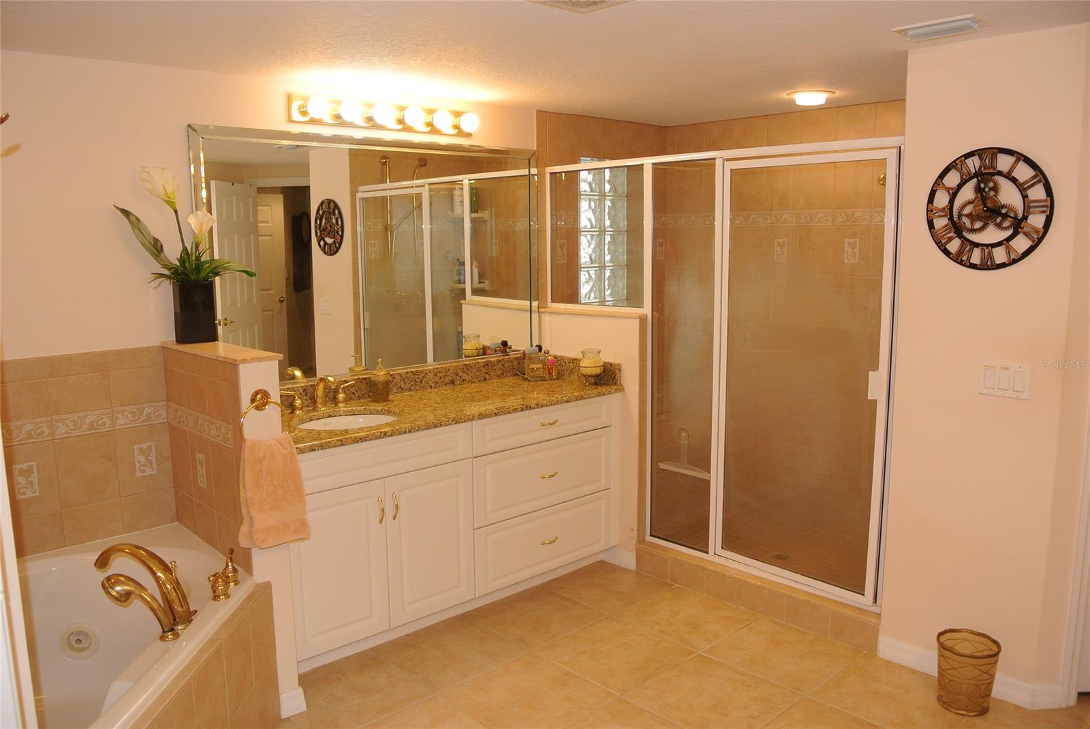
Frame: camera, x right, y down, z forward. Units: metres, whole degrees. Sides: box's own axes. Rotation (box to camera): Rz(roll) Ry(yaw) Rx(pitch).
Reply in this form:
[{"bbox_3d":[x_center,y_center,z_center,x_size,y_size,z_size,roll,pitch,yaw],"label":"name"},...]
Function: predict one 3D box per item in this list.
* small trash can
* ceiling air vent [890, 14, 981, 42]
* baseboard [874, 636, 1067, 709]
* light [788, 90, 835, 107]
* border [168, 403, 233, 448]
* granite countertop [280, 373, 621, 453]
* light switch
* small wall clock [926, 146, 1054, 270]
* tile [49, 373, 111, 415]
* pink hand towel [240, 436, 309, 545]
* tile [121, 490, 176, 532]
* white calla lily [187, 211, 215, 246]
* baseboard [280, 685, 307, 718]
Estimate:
[{"bbox_3d":[1.445,1.060,2.808,0.199,0.220,0.199,0,7,0],"label":"small trash can"},{"bbox_3d":[1.298,-1.084,2.681,0.175,0.040,0.255,-9,11,-42],"label":"ceiling air vent"},{"bbox_3d":[1.596,1.151,3.101,0.621,0.090,0.104,8,12,44],"label":"baseboard"},{"bbox_3d":[1.192,-1.179,3.662,0.200,0.060,0.200,-1,8,0],"label":"light"},{"bbox_3d":[-1.214,0.210,2.877,0.010,0.078,0.620,-8,10,-42],"label":"border"},{"bbox_3d":[-0.472,0.178,3.567,1.762,0.040,0.608,-8,10,-42],"label":"granite countertop"},{"bbox_3d":[1.551,0.054,2.755,0.010,0.115,0.160,-7,10,-43],"label":"light switch"},{"bbox_3d":[1.527,-0.536,2.823,0.405,0.410,0.030,8,12,44],"label":"small wall clock"},{"bbox_3d":[-1.643,0.104,2.898,0.195,0.141,0.010,-8,10,-42],"label":"tile"},{"bbox_3d":[-0.848,0.392,2.556,0.200,0.355,0.080,-8,11,-42],"label":"pink hand towel"},{"bbox_3d":[-1.494,0.556,3.085,0.195,0.137,0.010,-7,10,-43],"label":"tile"},{"bbox_3d":[-1.282,-0.506,3.049,0.103,0.128,0.085,-4,8,-22],"label":"white calla lily"},{"bbox_3d":[-0.858,1.147,2.775,0.098,0.088,0.016,-8,10,-42],"label":"baseboard"}]

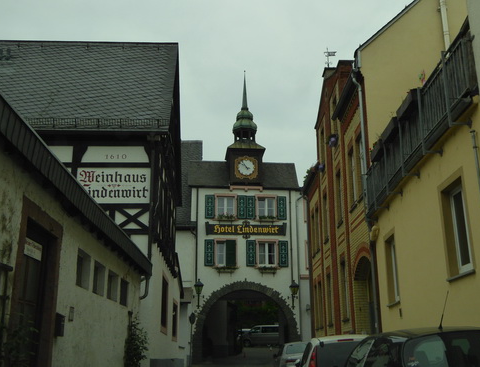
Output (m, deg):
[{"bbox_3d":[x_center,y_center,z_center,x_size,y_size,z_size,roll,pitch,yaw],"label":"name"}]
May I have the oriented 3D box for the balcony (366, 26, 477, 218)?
[{"bbox_3d":[3.384,-0.708,10.830,0.650,1.196,7.082,-1,-16,1],"label":"balcony"}]

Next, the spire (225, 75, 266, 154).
[{"bbox_3d":[0.326,-4.280,34.349,2.200,5.600,2.150,1,-16,-5],"label":"spire"}]

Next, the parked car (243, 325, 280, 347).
[{"bbox_3d":[2.258,13.818,51.119,4.850,1.893,1.900,0,-16,0],"label":"parked car"}]

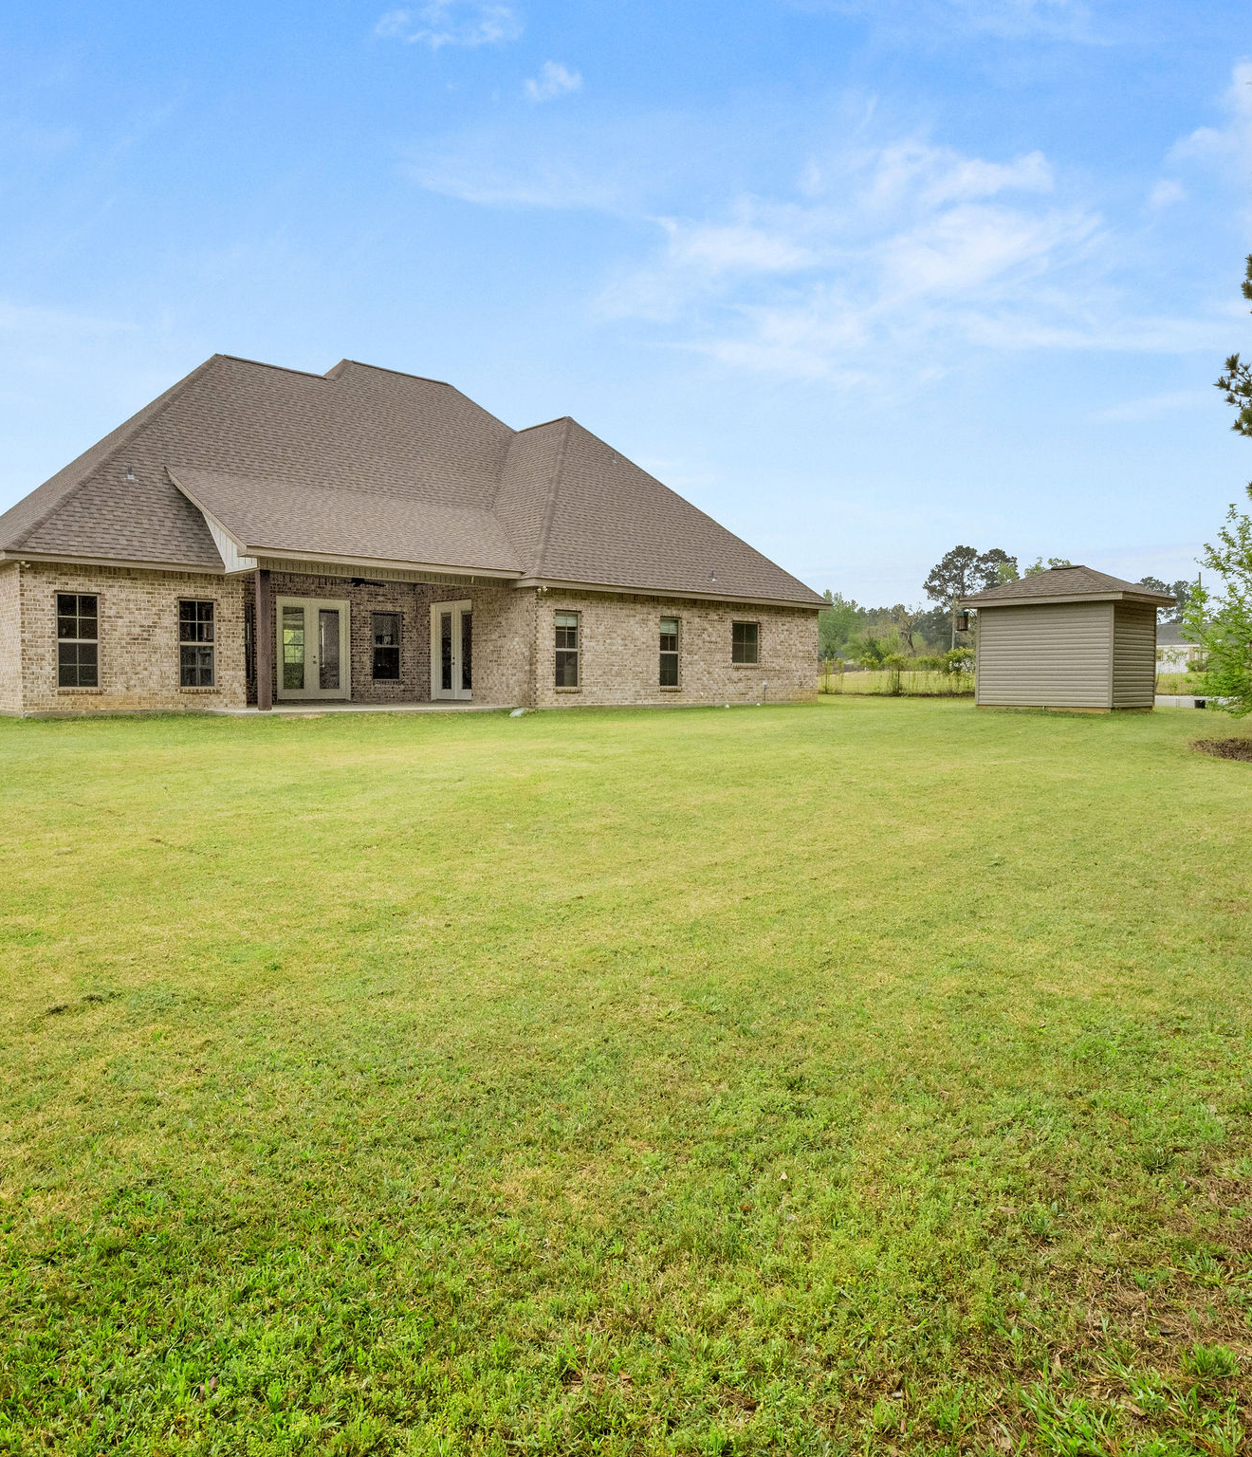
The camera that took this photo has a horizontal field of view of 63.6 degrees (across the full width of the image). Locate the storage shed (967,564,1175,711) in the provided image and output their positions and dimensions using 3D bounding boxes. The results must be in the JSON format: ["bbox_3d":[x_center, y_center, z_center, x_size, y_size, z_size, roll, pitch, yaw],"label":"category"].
[{"bbox_3d":[10.358,-2.121,23.758,3.010,3.330,3.737,-2,4,-42],"label":"storage shed"}]

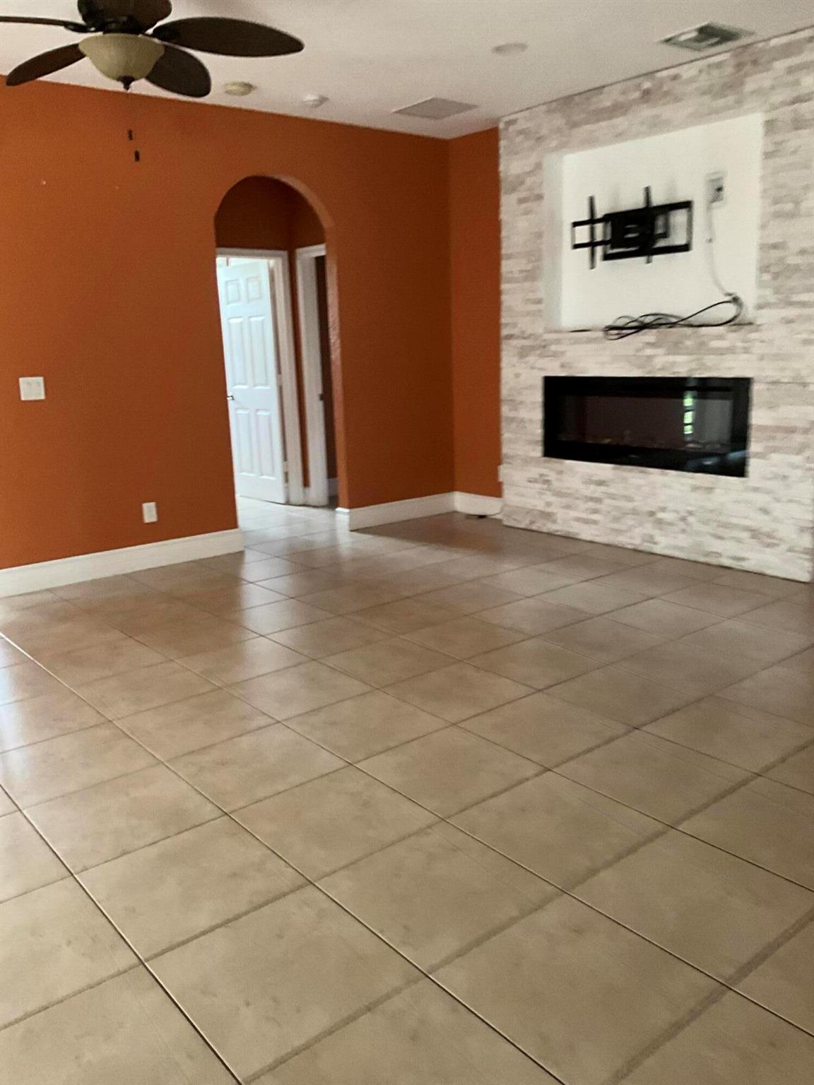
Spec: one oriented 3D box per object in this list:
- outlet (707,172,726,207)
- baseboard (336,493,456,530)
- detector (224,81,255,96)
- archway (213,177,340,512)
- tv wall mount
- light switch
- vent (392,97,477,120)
[{"bbox_3d":[1.726,-1.976,5.093,0.027,0.181,0.121,-12,17,-37],"label":"outlet"},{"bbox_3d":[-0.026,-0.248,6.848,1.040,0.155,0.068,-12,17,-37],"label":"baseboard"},{"bbox_3d":[-0.921,-2.487,4.992,0.152,0.050,0.152,-2,13,0],"label":"detector"},{"bbox_3d":[-0.835,-1.167,6.055,0.910,2.357,0.150,-12,17,-37],"label":"archway"},{"bbox_3d":[1.334,-1.901,5.490,0.166,0.445,0.795,-12,17,-37],"label":"tv wall mount"},{"bbox_3d":[-2.094,-0.861,5.086,0.124,0.121,0.010,-12,16,-37],"label":"light switch"},{"bbox_3d":[0.181,-2.709,5.705,0.394,0.025,0.415,-12,17,-37],"label":"vent"}]

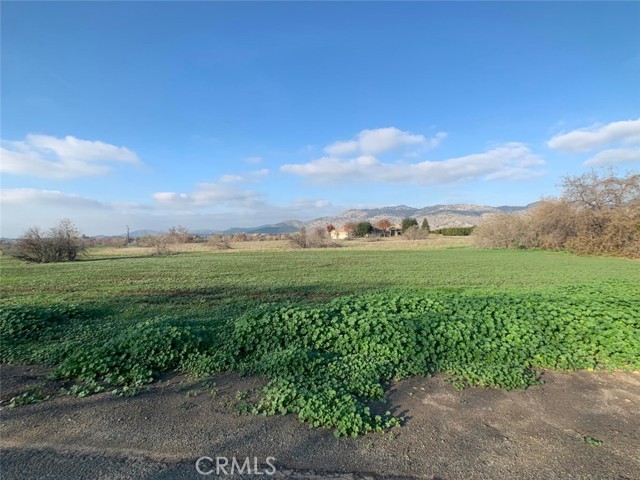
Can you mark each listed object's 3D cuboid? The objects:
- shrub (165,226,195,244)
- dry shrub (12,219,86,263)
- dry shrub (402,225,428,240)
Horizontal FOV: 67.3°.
[{"bbox_3d":[-19.291,-0.618,66.000,4.100,2.500,3.600,0,1,0],"label":"shrub"},{"bbox_3d":[-18.007,0.033,32.000,4.600,2.900,4.000,0,1,0],"label":"dry shrub"},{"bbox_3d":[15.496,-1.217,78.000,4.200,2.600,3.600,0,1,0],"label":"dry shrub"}]

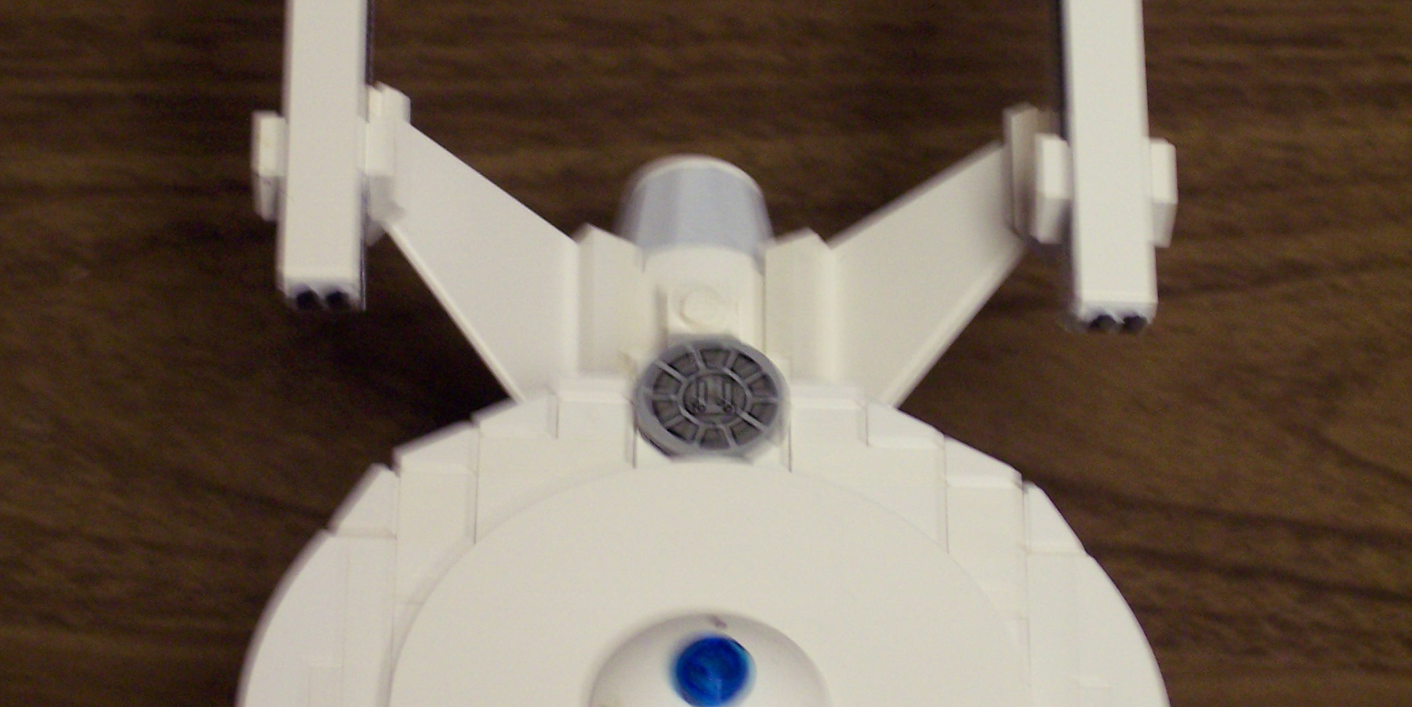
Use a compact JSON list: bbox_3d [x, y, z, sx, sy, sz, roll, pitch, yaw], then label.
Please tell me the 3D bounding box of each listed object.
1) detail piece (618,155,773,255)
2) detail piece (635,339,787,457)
[{"bbox_3d":[-0.001,-0.013,0.725,0.017,0.017,0.014,1,54,-1],"label":"detail piece"},{"bbox_3d":[0.001,0.006,0.654,0.016,0.004,0.016,1,54,-1],"label":"detail piece"}]

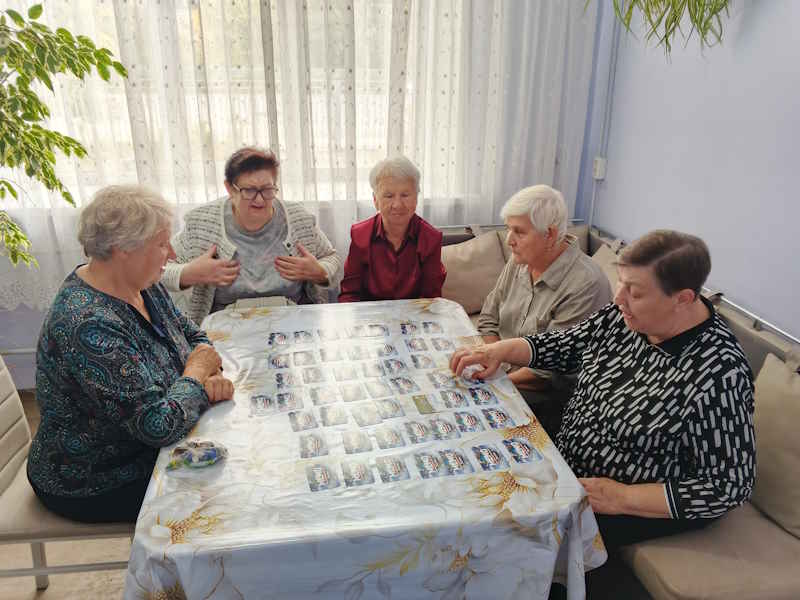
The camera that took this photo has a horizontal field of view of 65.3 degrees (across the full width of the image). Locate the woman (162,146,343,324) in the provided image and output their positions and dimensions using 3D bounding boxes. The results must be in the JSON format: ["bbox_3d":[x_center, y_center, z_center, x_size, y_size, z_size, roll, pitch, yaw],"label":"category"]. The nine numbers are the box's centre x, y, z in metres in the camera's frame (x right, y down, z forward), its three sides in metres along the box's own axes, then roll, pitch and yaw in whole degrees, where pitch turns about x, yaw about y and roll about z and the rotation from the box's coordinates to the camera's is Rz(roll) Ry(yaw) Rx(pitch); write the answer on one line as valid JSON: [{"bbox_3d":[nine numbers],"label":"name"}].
[{"bbox_3d":[-0.510,0.108,2.296,0.620,1.290,0.660,-5,22,-12],"label":"woman"}]

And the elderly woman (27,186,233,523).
[{"bbox_3d":[-0.680,0.328,1.759,0.700,1.270,0.520,-5,22,-12],"label":"elderly woman"}]

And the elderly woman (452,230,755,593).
[{"bbox_3d":[0.490,0.424,1.603,0.680,1.205,0.700,-11,24,-26],"label":"elderly woman"}]

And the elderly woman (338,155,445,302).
[{"bbox_3d":[-0.020,0.118,2.332,0.460,1.245,0.660,-1,21,-3],"label":"elderly woman"}]

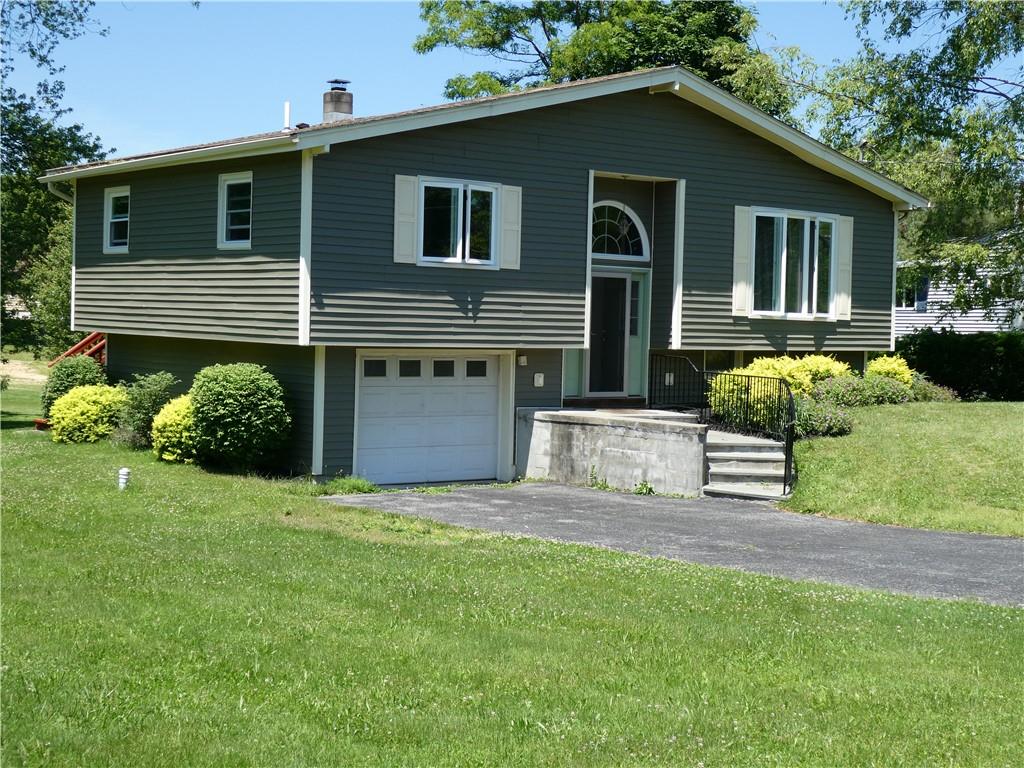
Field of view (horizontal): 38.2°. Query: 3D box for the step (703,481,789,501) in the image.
[{"bbox_3d":[3.187,1.454,20.100,1.150,0.140,0.600,3,3,23],"label":"step"}]

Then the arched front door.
[{"bbox_3d":[1.571,-1.388,24.336,1.902,3.223,0.150,-1,3,-38],"label":"arched front door"}]

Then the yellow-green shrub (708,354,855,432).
[{"bbox_3d":[4.336,0.105,23.800,2.700,1.150,1.500,-1,3,-38],"label":"yellow-green shrub"}]

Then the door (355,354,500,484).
[{"bbox_3d":[-1.281,0.535,22.529,2.766,1.941,0.100,-1,3,-38],"label":"door"}]

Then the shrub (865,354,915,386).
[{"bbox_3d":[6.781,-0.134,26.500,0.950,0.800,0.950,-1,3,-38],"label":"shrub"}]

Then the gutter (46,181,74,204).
[{"bbox_3d":[-8.059,-3.436,26.400,0.500,0.400,0.100,-1,3,-38],"label":"gutter"}]

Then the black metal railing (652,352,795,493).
[{"bbox_3d":[3.232,0.504,22.364,0.700,1.675,5.573,1,3,-13],"label":"black metal railing"}]

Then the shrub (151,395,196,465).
[{"bbox_3d":[-5.005,0.674,22.400,1.000,1.030,1.000,-1,3,-38],"label":"shrub"}]

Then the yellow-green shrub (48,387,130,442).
[{"bbox_3d":[-7.210,0.505,25.300,1.200,1.000,1.300,-1,3,-38],"label":"yellow-green shrub"}]

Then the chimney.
[{"bbox_3d":[-3.145,-5.118,26.700,0.430,0.790,0.430,-1,3,-38],"label":"chimney"}]

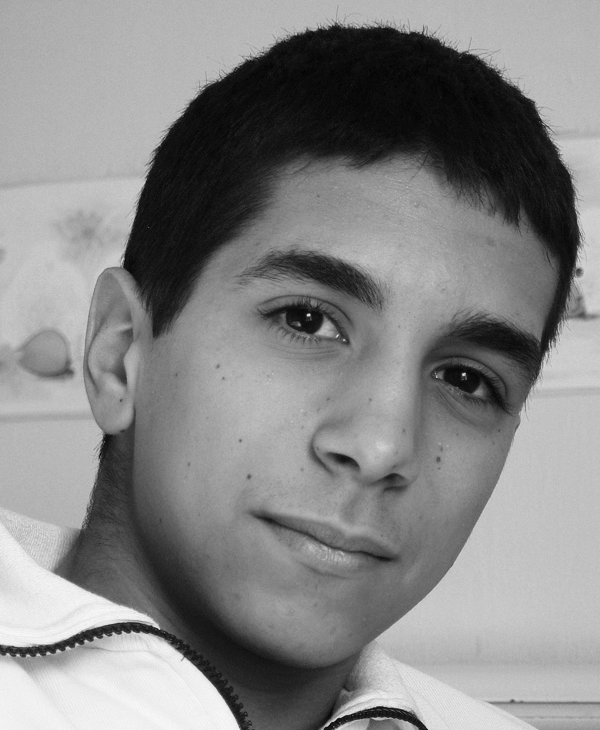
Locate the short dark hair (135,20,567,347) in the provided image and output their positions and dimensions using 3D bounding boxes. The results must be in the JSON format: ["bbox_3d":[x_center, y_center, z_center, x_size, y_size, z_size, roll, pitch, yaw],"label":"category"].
[{"bbox_3d":[0.020,-0.046,1.800,0.165,0.165,0.195,22,-8,-18],"label":"short dark hair"}]

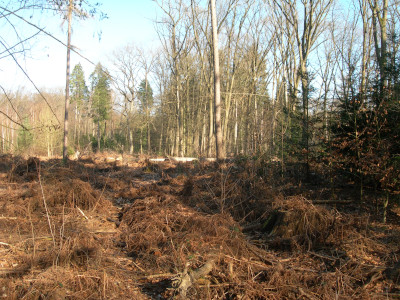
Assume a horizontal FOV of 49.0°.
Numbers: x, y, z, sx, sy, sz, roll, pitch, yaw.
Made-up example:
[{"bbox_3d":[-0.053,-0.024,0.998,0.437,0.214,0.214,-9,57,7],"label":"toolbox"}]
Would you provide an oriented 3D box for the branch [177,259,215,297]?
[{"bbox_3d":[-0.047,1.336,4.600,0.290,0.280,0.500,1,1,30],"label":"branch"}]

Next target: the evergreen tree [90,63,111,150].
[{"bbox_3d":[-13.011,-5.746,58.000,2.906,11.624,2.906,0,1,0],"label":"evergreen tree"}]

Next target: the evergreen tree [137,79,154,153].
[{"bbox_3d":[-7.323,-4.636,59.000,2.419,9.943,2.419,0,1,0],"label":"evergreen tree"}]

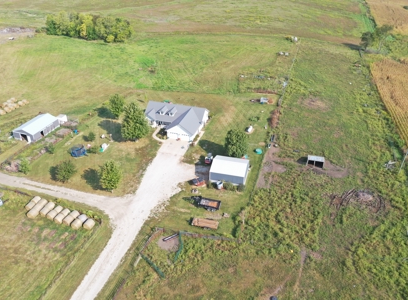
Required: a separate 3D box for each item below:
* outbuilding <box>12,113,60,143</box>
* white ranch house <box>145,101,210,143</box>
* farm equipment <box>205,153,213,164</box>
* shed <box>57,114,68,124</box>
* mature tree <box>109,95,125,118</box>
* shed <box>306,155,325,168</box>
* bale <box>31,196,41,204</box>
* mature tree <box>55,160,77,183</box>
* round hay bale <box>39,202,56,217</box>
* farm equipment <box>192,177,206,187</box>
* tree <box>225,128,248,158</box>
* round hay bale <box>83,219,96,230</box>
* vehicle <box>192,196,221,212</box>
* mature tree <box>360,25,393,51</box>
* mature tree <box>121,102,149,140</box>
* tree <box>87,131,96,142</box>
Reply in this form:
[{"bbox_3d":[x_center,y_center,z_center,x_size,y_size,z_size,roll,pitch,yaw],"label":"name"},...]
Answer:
[{"bbox_3d":[-49.578,-6.885,104.035,7.100,3.600,11.300,10,32,15],"label":"outbuilding"},{"bbox_3d":[-9.444,-9.873,107.979,18.800,5.500,16.900,9,32,14],"label":"white ranch house"},{"bbox_3d":[1.357,2.003,92.027,2.000,1.800,3.500,6,31,9],"label":"farm equipment"},{"bbox_3d":[-44.486,-9.725,110.126,2.500,2.300,2.500,10,32,15],"label":"shed"},{"bbox_3d":[-27.449,-13.705,111.329,4.894,8.159,4.894,1,31,0],"label":"mature tree"},{"bbox_3d":[29.163,2.968,91.095,4.044,1.775,2.965,9,32,13],"label":"shed"},{"bbox_3d":[-36.468,11.169,75.916,1.783,1.783,1.380,8,32,12],"label":"bale"},{"bbox_3d":[-32.208,5.249,82.124,4.655,5.637,4.655,1,31,0],"label":"mature tree"},{"bbox_3d":[-32.812,12.595,73.627,1.783,1.783,2.760,8,32,12],"label":"round hay bale"},{"bbox_3d":[-0.829,7.445,83.555,2.700,1.150,2.000,-11,33,-19],"label":"farm equipment"},{"bbox_3d":[8.313,-1.053,90.070,6.100,9.200,6.100,9,32,14],"label":"tree"},{"bbox_3d":[-22.883,14.931,69.971,1.783,1.783,1.380,8,32,12],"label":"round hay bale"},{"bbox_3d":[0.418,11.575,76.370,6.100,1.500,2.400,11,32,16],"label":"vehicle"},{"bbox_3d":[90.233,-59.473,185.266,15.500,13.000,13.500,9,32,14],"label":"mature tree"},{"bbox_3d":[-19.011,-7.412,97.767,7.800,11.600,7.800,1,31,0],"label":"mature tree"},{"bbox_3d":[-31.805,-3.760,99.266,2.055,3.432,2.055,1,31,0],"label":"tree"}]

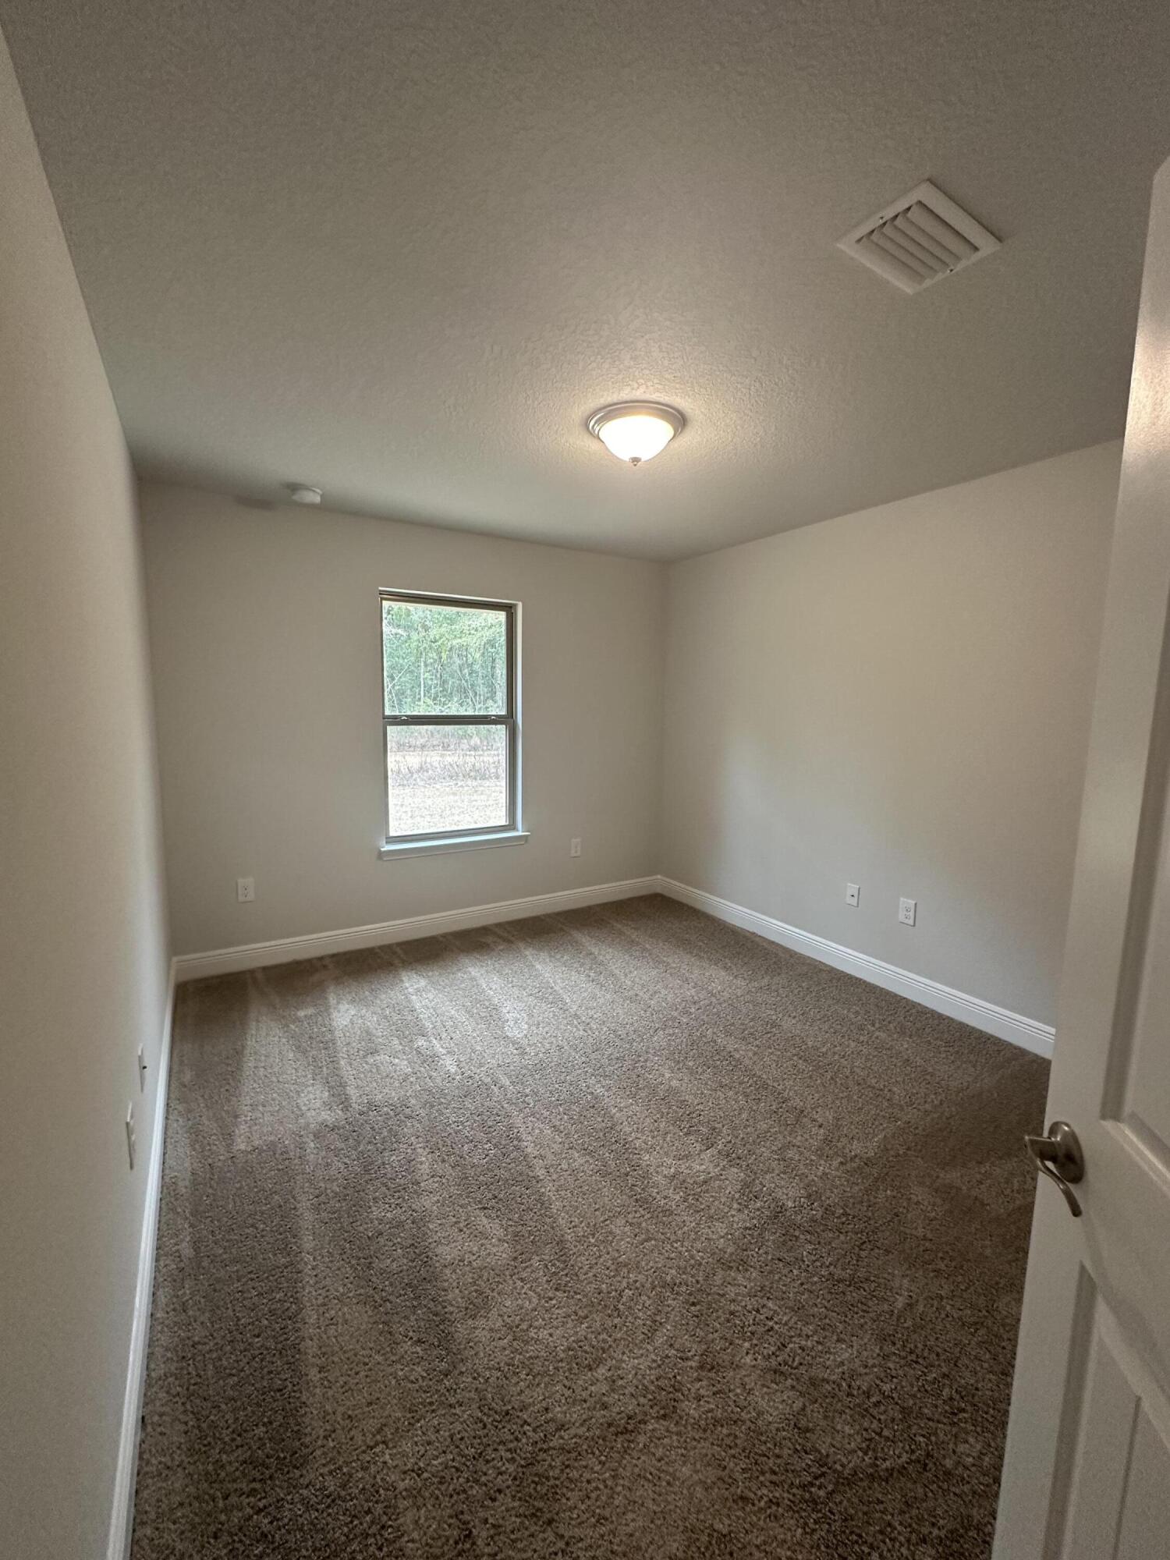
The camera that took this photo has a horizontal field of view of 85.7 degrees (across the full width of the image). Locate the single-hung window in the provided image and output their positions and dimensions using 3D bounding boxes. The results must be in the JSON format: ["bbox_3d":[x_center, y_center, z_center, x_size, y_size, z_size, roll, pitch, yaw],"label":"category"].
[{"bbox_3d":[-0.807,-0.367,3.868,0.875,1.460,0.100,-4,8,-31],"label":"single-hung window"}]

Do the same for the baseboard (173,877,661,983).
[{"bbox_3d":[-0.763,0.880,4.007,3.110,0.136,0.018,-4,8,-31],"label":"baseboard"}]

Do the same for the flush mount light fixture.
[{"bbox_3d":[0.184,-1.206,2.272,0.348,0.145,0.348,1,7,0],"label":"flush mount light fixture"}]

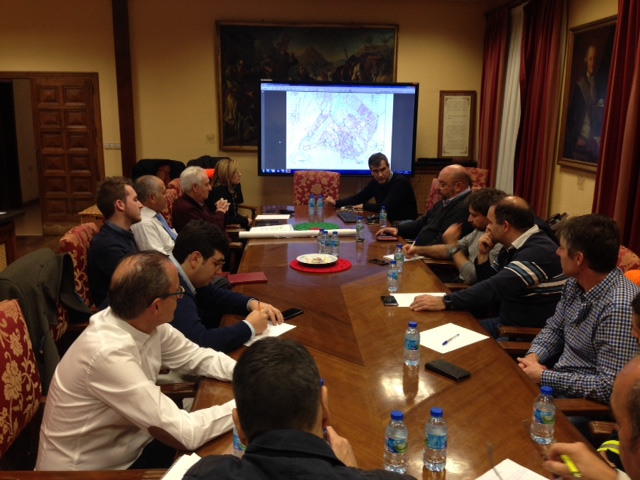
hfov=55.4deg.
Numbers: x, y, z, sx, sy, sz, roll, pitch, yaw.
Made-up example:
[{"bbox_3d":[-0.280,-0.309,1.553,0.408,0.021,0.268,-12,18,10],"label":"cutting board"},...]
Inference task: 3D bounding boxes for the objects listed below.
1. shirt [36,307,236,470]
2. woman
[{"bbox_3d":[-0.557,0.473,2.083,0.600,0.560,0.520,3,13,12],"label":"shirt"},{"bbox_3d":[-0.781,-0.122,5.609,0.720,1.220,0.500,4,13,17],"label":"woman"}]

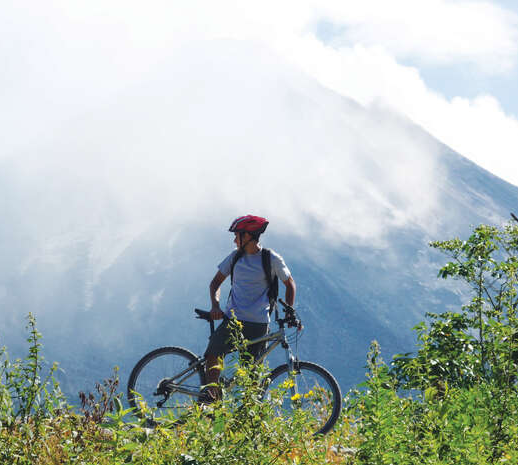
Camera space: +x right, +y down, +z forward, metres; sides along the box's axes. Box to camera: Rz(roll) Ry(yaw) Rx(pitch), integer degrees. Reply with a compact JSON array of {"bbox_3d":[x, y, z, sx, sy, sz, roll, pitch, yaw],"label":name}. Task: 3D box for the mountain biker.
[{"bbox_3d":[-0.077,0.700,20.400,0.710,1.700,0.520,-1,-4,19],"label":"mountain biker"}]

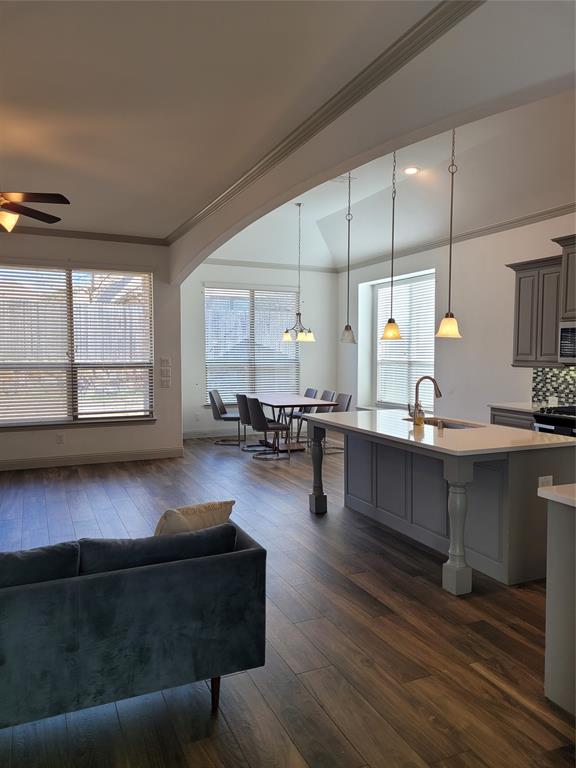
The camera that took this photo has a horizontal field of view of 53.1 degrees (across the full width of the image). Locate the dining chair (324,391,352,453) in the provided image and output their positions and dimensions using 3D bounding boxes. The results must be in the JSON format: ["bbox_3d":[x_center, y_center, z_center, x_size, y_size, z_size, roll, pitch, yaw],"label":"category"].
[{"bbox_3d":[0.642,0.596,8.644,0.570,0.860,0.460,-1,3,-17],"label":"dining chair"}]

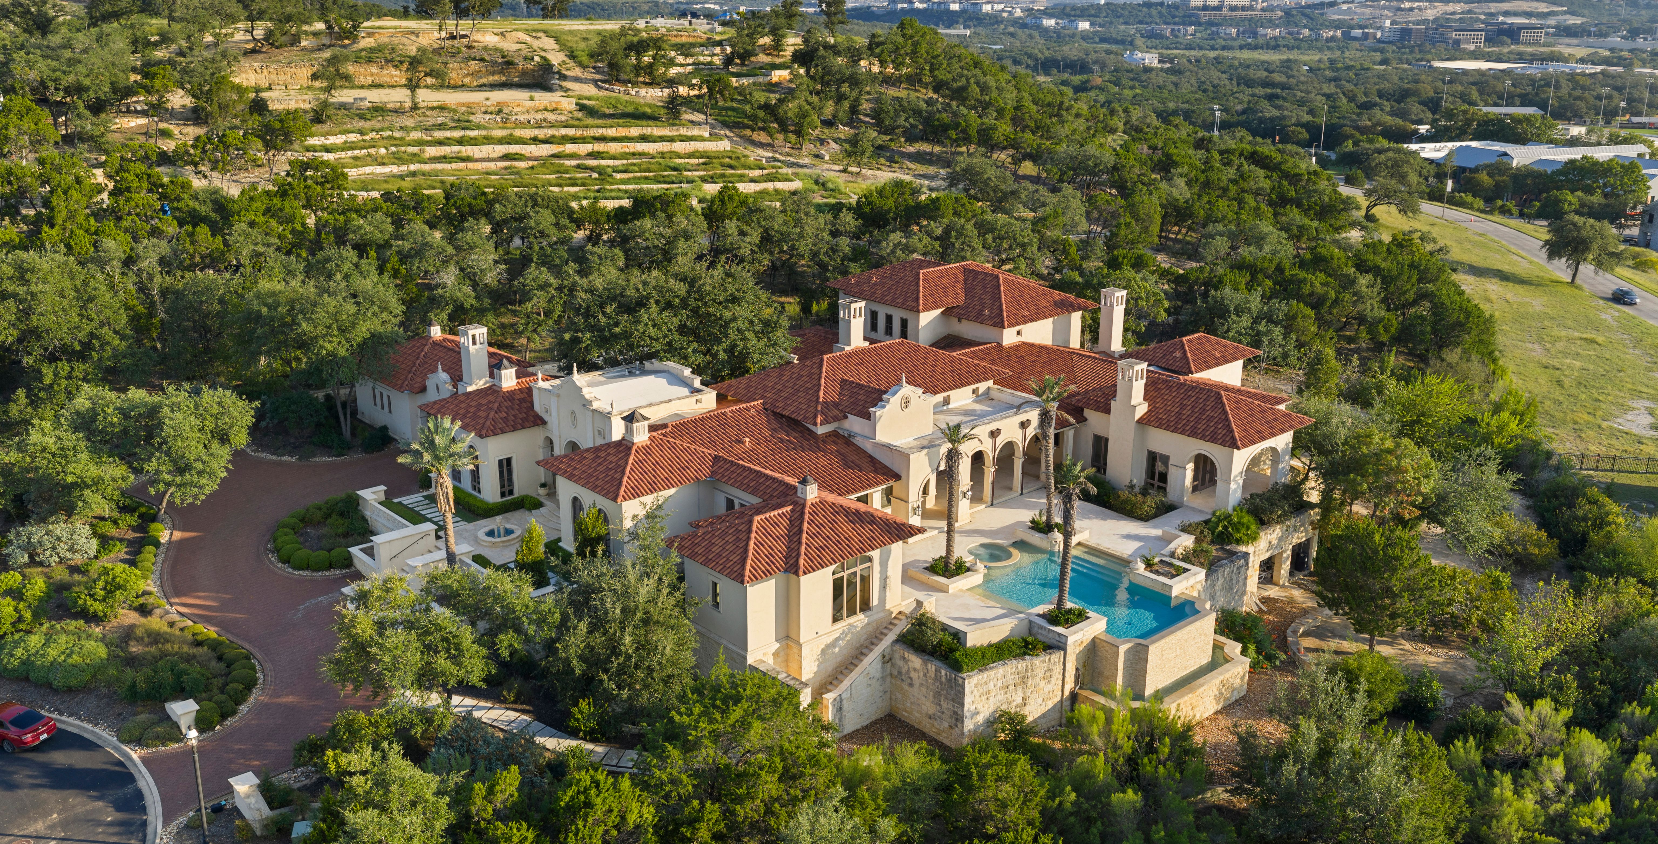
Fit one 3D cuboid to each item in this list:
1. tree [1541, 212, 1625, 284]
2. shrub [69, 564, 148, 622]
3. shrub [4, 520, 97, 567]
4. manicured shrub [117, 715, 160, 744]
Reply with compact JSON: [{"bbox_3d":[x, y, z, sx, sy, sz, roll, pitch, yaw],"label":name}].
[{"bbox_3d":[105.260,-24.210,180.410,10.220,10.160,10.220,0,18,0],"label":"tree"},{"bbox_3d":[-37.430,8.870,66.980,3.700,2.600,3.700,0,18,0],"label":"shrub"},{"bbox_3d":[-41.244,6.453,68.317,4.700,1.900,3.600,-12,22,-31],"label":"shrub"},{"bbox_3d":[-31.290,13.970,58.550,1.900,1.000,1.900,0,18,0],"label":"manicured shrub"}]

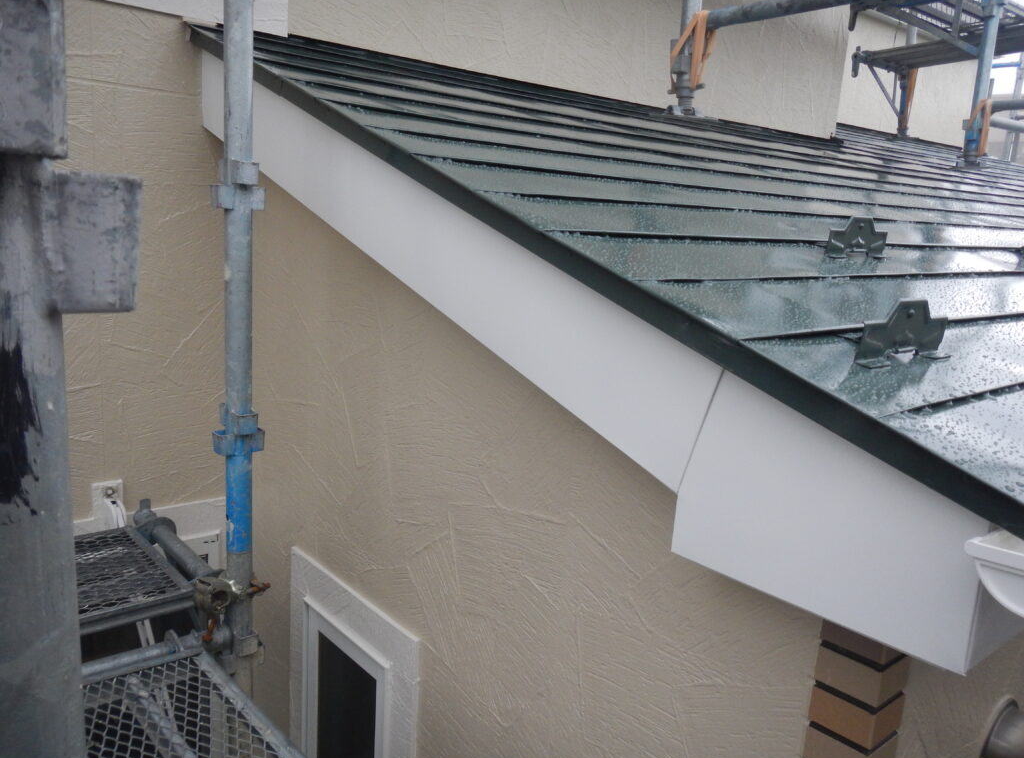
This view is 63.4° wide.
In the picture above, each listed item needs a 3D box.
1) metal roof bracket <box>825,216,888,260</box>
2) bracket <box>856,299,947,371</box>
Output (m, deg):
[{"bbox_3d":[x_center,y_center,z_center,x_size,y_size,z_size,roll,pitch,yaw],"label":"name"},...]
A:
[{"bbox_3d":[0.558,-0.222,1.313,0.190,0.059,0.032,-7,27,-41],"label":"metal roof bracket"},{"bbox_3d":[0.414,-0.048,0.856,0.187,0.059,0.032,-7,27,-41],"label":"bracket"}]

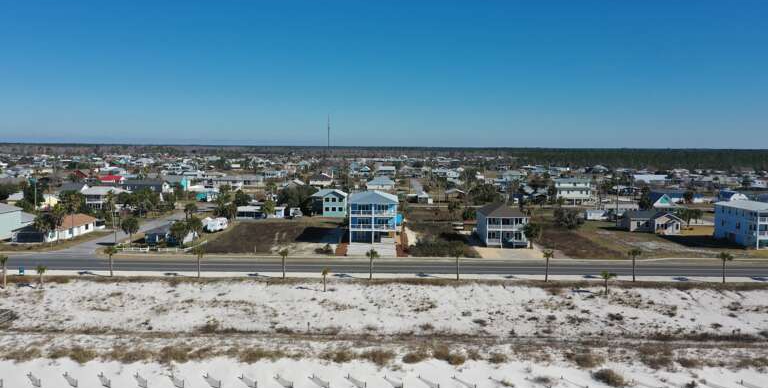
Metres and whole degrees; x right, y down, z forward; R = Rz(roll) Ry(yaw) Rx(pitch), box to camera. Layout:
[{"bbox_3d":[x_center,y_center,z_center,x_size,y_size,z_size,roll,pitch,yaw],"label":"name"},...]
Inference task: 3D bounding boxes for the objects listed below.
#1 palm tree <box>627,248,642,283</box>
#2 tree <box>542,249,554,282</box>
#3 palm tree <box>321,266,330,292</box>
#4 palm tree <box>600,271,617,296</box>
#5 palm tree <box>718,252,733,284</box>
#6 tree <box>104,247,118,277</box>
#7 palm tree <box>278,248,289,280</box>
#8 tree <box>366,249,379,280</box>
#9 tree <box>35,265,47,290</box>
[{"bbox_3d":[42.677,12.103,101.267,2.310,5.790,2.160,0,5,0],"label":"palm tree"},{"bbox_3d":[27.834,12.083,100.812,1.730,5.660,1.860,0,5,0],"label":"tree"},{"bbox_3d":[-9.139,13.465,93.715,1.340,4.050,1.670,0,5,0],"label":"palm tree"},{"bbox_3d":[35.252,13.906,93.358,2.580,3.950,2.290,0,5,0],"label":"palm tree"},{"bbox_3d":[57.841,12.502,100.870,2.660,5.310,2.330,0,5,0],"label":"palm tree"},{"bbox_3d":[-46.646,11.554,102.040,2.260,5.290,2.130,0,5,0],"label":"tree"},{"bbox_3d":[-17.067,11.912,101.603,1.620,5.130,1.810,0,5,0],"label":"palm tree"},{"bbox_3d":[-1.823,11.964,101.320,2.160,5.330,2.080,0,5,0],"label":"tree"},{"bbox_3d":[-54.276,13.129,94.401,1.820,3.870,1.910,0,5,0],"label":"tree"}]

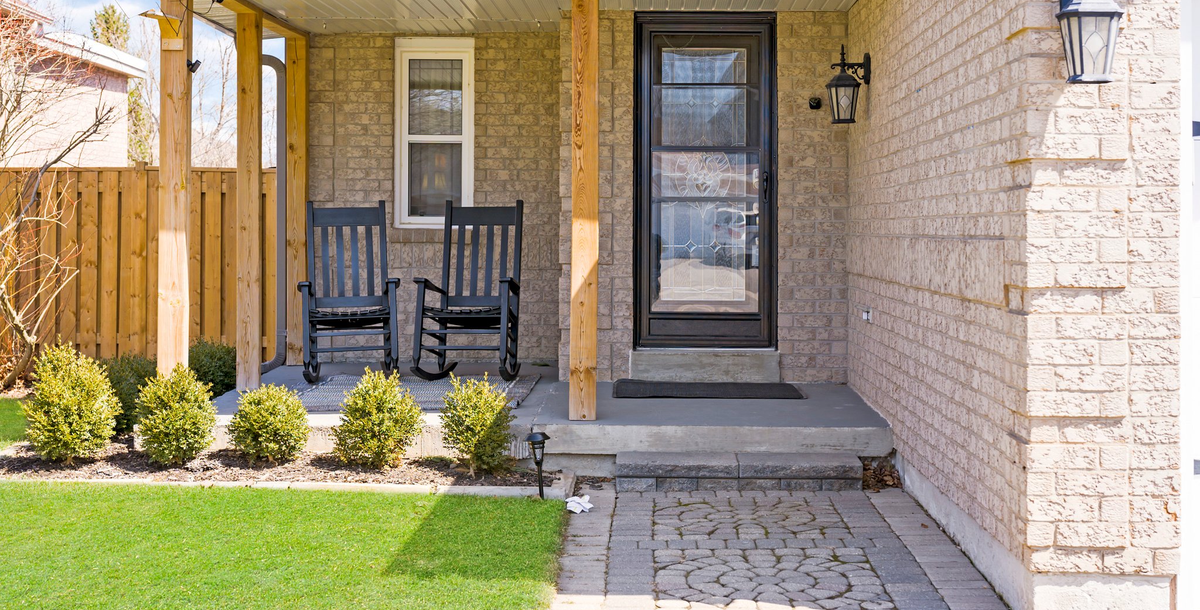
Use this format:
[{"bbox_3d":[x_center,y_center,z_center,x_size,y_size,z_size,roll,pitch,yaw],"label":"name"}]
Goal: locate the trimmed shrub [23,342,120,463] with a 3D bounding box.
[{"bbox_3d":[-2.652,0.492,7.700,0.480,0.600,0.470,0,2,2],"label":"trimmed shrub"}]

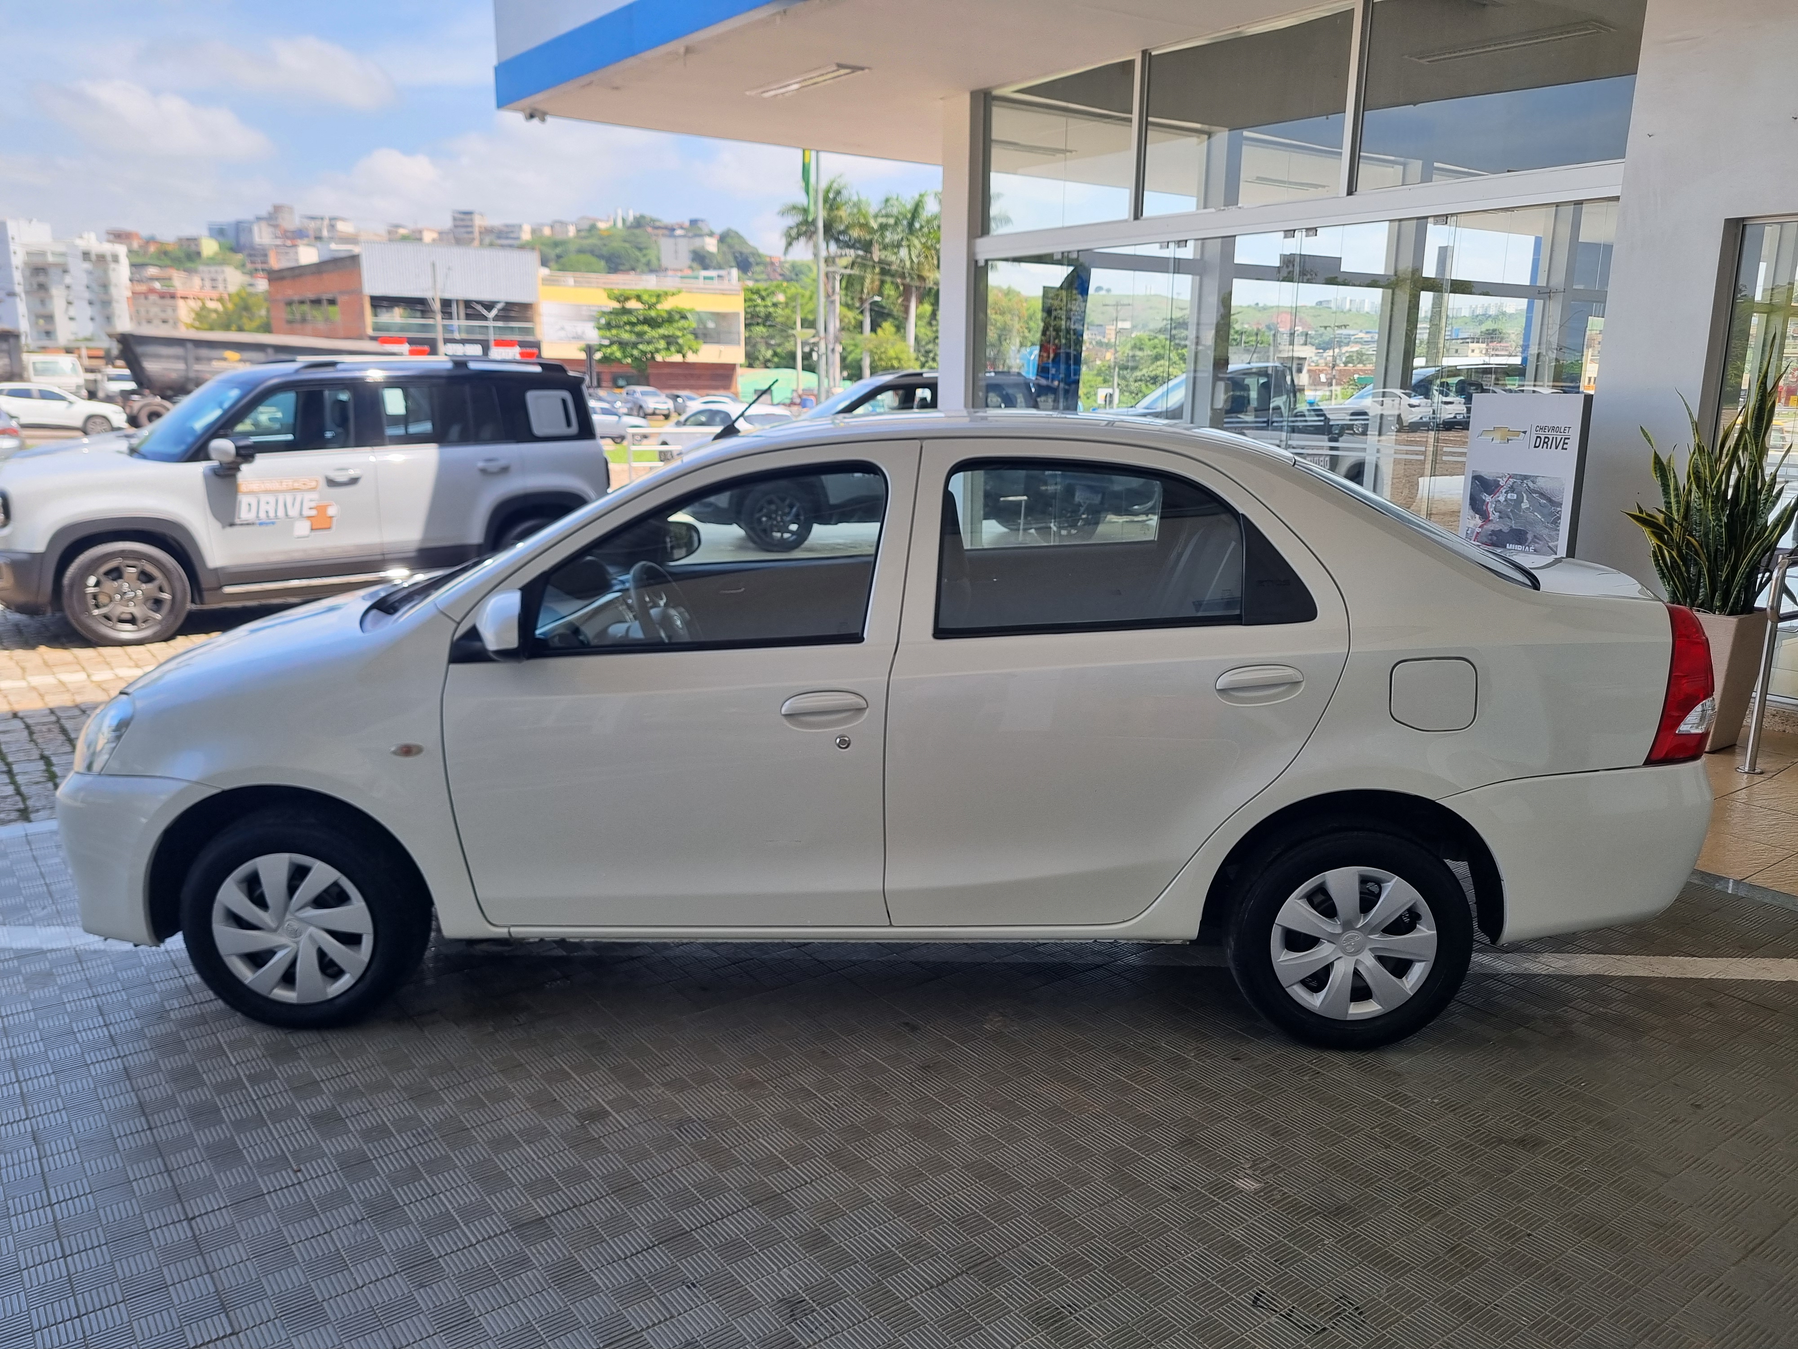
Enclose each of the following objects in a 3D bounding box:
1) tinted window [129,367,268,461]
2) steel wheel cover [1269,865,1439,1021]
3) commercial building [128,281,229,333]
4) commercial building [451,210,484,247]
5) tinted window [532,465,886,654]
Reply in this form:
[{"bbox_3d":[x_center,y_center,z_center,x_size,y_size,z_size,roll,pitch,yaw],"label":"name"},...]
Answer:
[{"bbox_3d":[-4.642,-1.694,8.834,1.380,0.740,0.130,15,-25,49],"label":"tinted window"},{"bbox_3d":[1.087,0.639,3.240,0.395,0.395,0.075,1,13,1],"label":"steel wheel cover"},{"bbox_3d":[-173.250,-86.033,325.000,17.000,16.000,17.000,-12,18,-44],"label":"commercial building"},{"bbox_3d":[-171.477,-176.783,536.996,10.500,16.000,10.000,3,13,12],"label":"commercial building"},{"bbox_3d":[-0.439,-0.270,3.149,0.810,0.452,0.050,1,-6,0],"label":"tinted window"}]

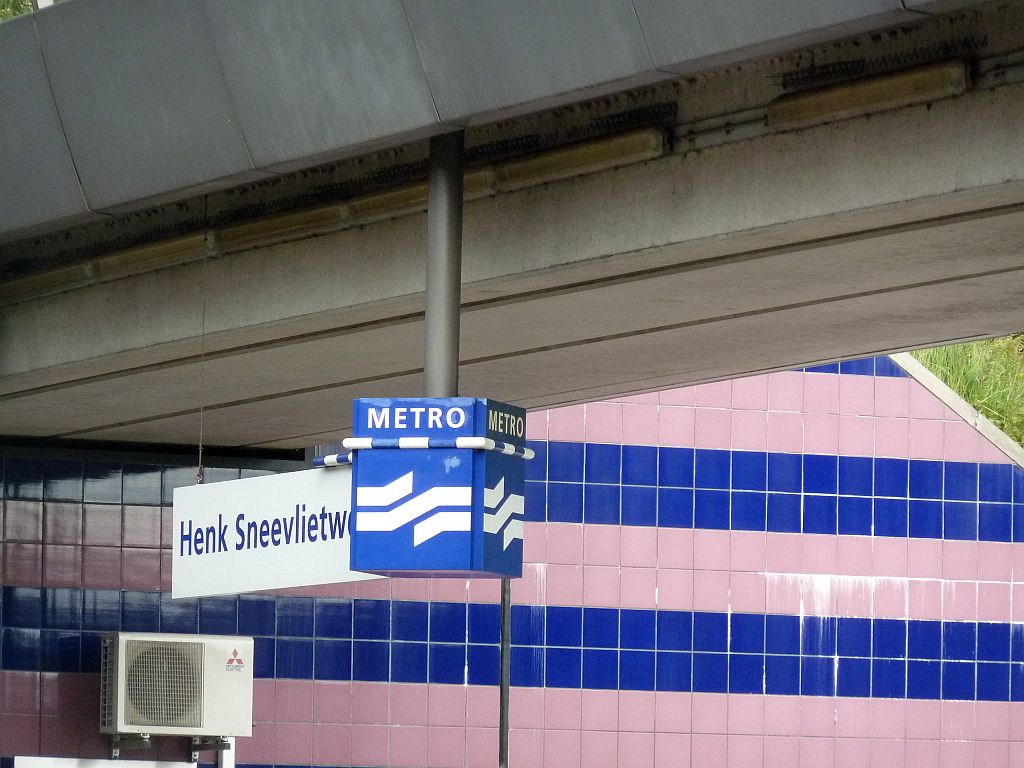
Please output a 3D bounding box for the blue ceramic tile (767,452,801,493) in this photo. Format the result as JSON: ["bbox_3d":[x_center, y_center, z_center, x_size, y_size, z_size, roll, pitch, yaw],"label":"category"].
[{"bbox_3d":[1.610,0.524,39.390,0.232,0.232,0.010,3,-5,-26],"label":"blue ceramic tile"}]

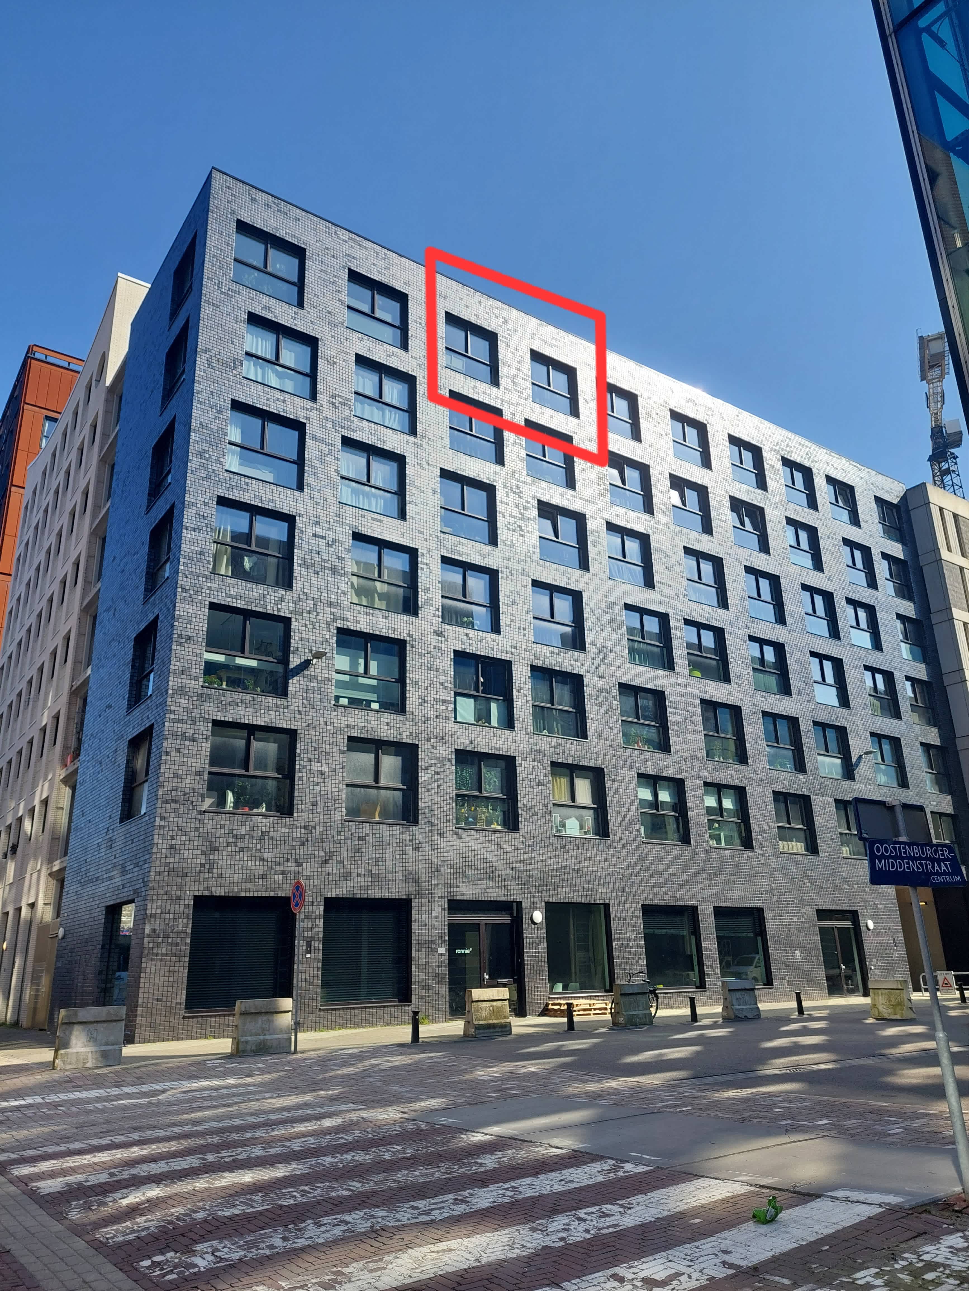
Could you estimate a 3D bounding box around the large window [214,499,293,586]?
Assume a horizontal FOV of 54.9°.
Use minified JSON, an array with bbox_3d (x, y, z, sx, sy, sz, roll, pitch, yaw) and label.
[{"bbox_3d":[-6.073,-2.639,24.549,2.040,2.040,0.200,12,-23,-33],"label":"large window"}]

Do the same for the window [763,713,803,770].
[{"bbox_3d":[11.528,3.793,36.209,2.220,2.220,0.200,12,-23,-33],"label":"window"}]

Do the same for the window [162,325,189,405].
[{"bbox_3d":[-8.904,-8.124,27.408,0.250,2.212,2.202,12,-23,-33],"label":"window"}]

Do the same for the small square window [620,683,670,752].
[{"bbox_3d":[5.422,2.546,32.115,2.220,2.220,0.200,12,-23,-33],"label":"small square window"}]

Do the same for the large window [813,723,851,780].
[{"bbox_3d":[13.725,4.199,36.851,2.040,2.040,0.200,12,-23,-33],"label":"large window"}]

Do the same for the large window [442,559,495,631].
[{"bbox_3d":[-0.456,-1.490,28.323,2.040,2.040,0.200,12,-23,-33],"label":"large window"}]

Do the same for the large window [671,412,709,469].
[{"bbox_3d":[8.360,-8.385,38.204,2.220,2.220,0.200,12,-23,-33],"label":"large window"}]

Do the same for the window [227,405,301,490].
[{"bbox_3d":[-6.060,-5.454,25.821,2.140,2.150,0.220,12,-22,-33],"label":"window"}]

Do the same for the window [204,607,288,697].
[{"bbox_3d":[-6.069,0.177,23.830,2.140,2.150,0.220,12,-22,-33],"label":"window"}]

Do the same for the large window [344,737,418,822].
[{"bbox_3d":[-2.753,3.648,24.755,2.150,2.130,0.250,12,-23,-34],"label":"large window"}]

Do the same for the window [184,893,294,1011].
[{"bbox_3d":[-5.798,7.299,22.102,2.500,2.580,0.200,12,-23,-33],"label":"window"}]

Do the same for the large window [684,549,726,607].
[{"bbox_3d":[8.514,-2.588,36.247,2.220,2.220,0.200,12,-23,-33],"label":"large window"}]

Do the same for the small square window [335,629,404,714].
[{"bbox_3d":[-3.141,0.771,25.486,2.150,2.130,0.250,12,-23,-34],"label":"small square window"}]

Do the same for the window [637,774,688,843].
[{"bbox_3d":[5.821,5.465,30.852,2.202,2.212,0.250,12,-23,-33],"label":"window"}]

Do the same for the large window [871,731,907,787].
[{"bbox_3d":[16.916,4.898,39.297,2.202,2.212,0.250,12,-23,-33],"label":"large window"}]

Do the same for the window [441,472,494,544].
[{"bbox_3d":[-0.570,-4.444,30.158,2.220,2.220,0.200,12,-23,-33],"label":"window"}]

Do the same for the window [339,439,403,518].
[{"bbox_3d":[-3.292,-4.860,27.421,2.040,2.040,0.200,12,-23,-33],"label":"window"}]

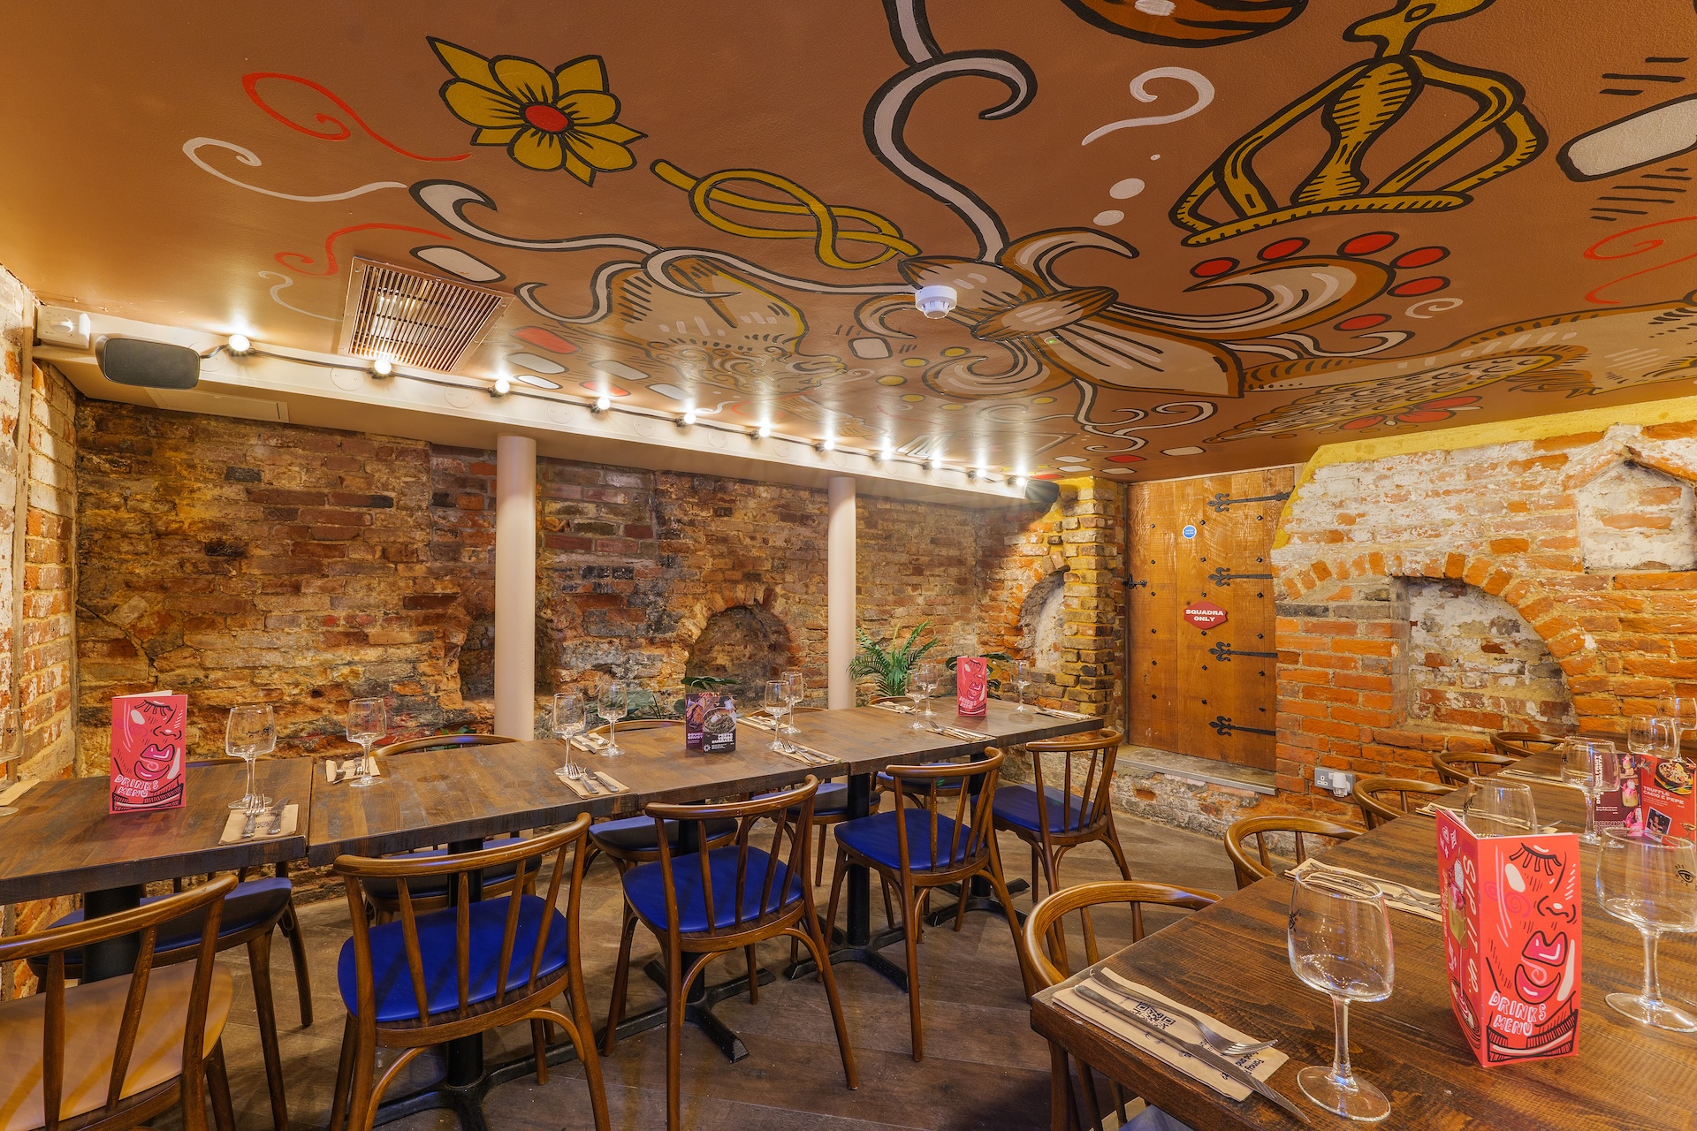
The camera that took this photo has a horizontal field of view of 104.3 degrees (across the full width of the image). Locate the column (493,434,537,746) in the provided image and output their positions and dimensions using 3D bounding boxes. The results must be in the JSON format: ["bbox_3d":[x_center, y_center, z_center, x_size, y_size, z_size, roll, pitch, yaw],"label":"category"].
[{"bbox_3d":[-1.407,0.387,2.759,0.138,1.830,0.138,2,-2,-36],"label":"column"}]

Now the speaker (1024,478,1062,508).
[{"bbox_3d":[1.004,-0.376,3.400,0.195,0.135,0.140,0,-3,9],"label":"speaker"}]

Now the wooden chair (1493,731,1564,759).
[{"bbox_3d":[2.285,0.913,2.010,0.450,0.760,0.480,2,-2,-36],"label":"wooden chair"}]

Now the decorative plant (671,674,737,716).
[{"bbox_3d":[-0.593,0.552,2.720,0.270,0.240,0.250,1,-3,0],"label":"decorative plant"}]

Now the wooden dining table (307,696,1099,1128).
[{"bbox_3d":[-0.173,0.895,2.063,2.320,0.780,0.675,2,-2,-36],"label":"wooden dining table"}]

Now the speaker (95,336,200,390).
[{"bbox_3d":[-2.034,-0.594,1.922,0.200,0.135,0.130,2,10,-43],"label":"speaker"}]

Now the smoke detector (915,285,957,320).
[{"bbox_3d":[0.210,-0.628,1.575,0.100,0.050,0.100,0,-2,0],"label":"smoke detector"}]

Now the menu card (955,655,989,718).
[{"bbox_3d":[0.473,0.465,2.520,0.112,0.222,0.065,1,-3,0],"label":"menu card"}]

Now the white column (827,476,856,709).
[{"bbox_3d":[-0.036,0.456,3.439,0.138,1.820,0.138,0,-2,0],"label":"white column"}]

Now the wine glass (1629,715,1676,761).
[{"bbox_3d":[1.927,0.461,1.580,0.078,0.196,0.078,1,-3,0],"label":"wine glass"}]

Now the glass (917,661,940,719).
[{"bbox_3d":[0.309,0.479,2.540,0.078,0.196,0.078,1,-3,0],"label":"glass"}]

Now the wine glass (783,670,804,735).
[{"bbox_3d":[-0.185,0.462,2.220,0.078,0.196,0.078,1,-3,0],"label":"wine glass"}]

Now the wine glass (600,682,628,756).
[{"bbox_3d":[-0.674,0.441,1.900,0.078,0.196,0.078,1,-3,0],"label":"wine glass"}]

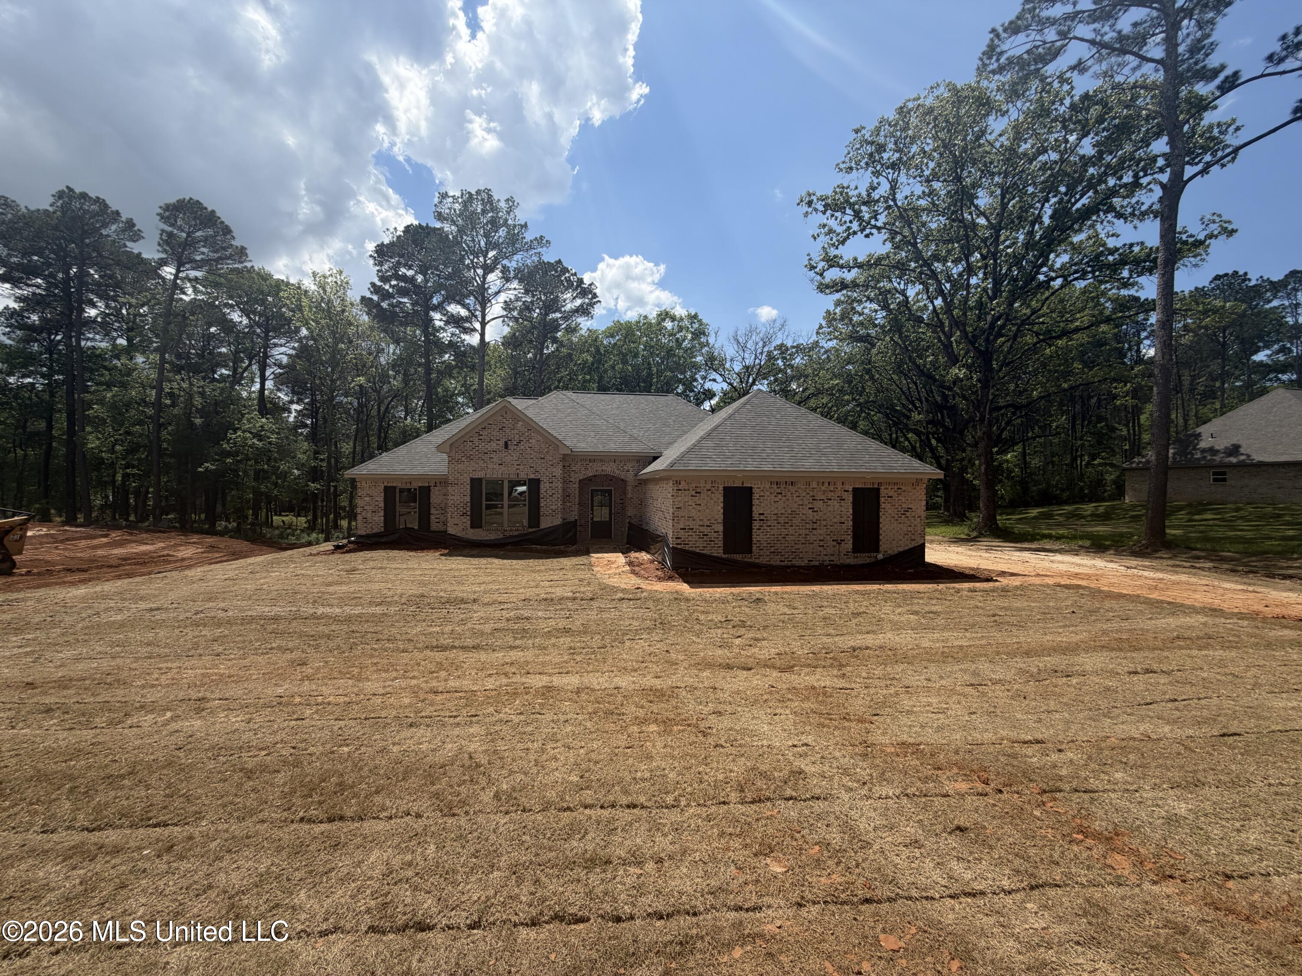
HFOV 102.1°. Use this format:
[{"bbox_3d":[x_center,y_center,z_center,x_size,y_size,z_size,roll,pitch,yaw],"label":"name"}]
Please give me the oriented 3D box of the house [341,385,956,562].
[{"bbox_3d":[-2.150,-1.200,22.400,18.600,6.900,17.700,0,-1,-7],"label":"house"}]

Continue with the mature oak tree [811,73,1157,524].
[{"bbox_3d":[15.200,-7.900,24.000,15.500,19.800,15.000,0,-1,0],"label":"mature oak tree"}]

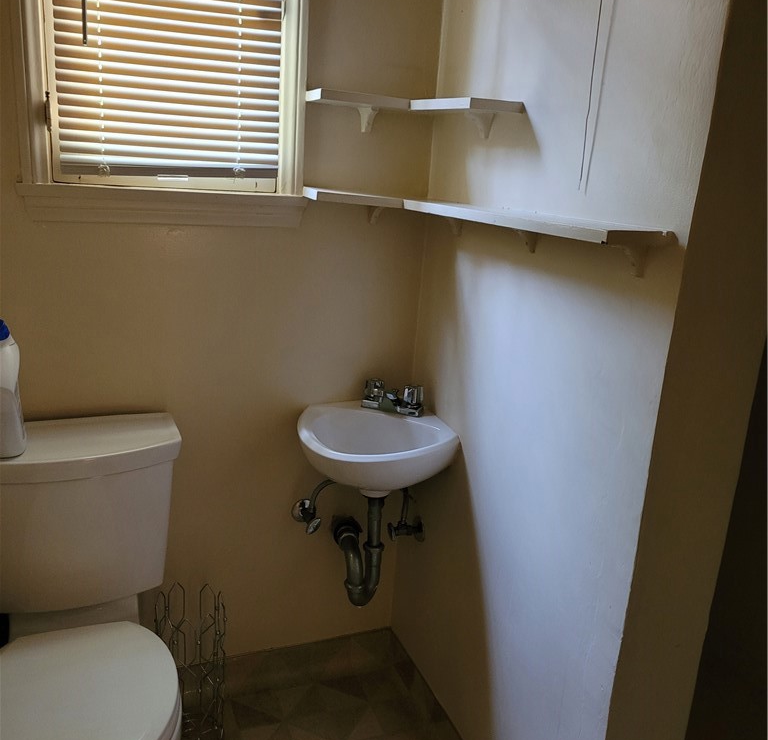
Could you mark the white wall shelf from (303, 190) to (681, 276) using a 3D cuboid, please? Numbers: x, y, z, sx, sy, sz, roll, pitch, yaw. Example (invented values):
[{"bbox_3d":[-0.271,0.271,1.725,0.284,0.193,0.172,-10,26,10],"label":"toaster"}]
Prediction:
[{"bbox_3d":[0.106,-0.260,1.373,0.299,0.081,0.835,-2,16,-21],"label":"white wall shelf"}]

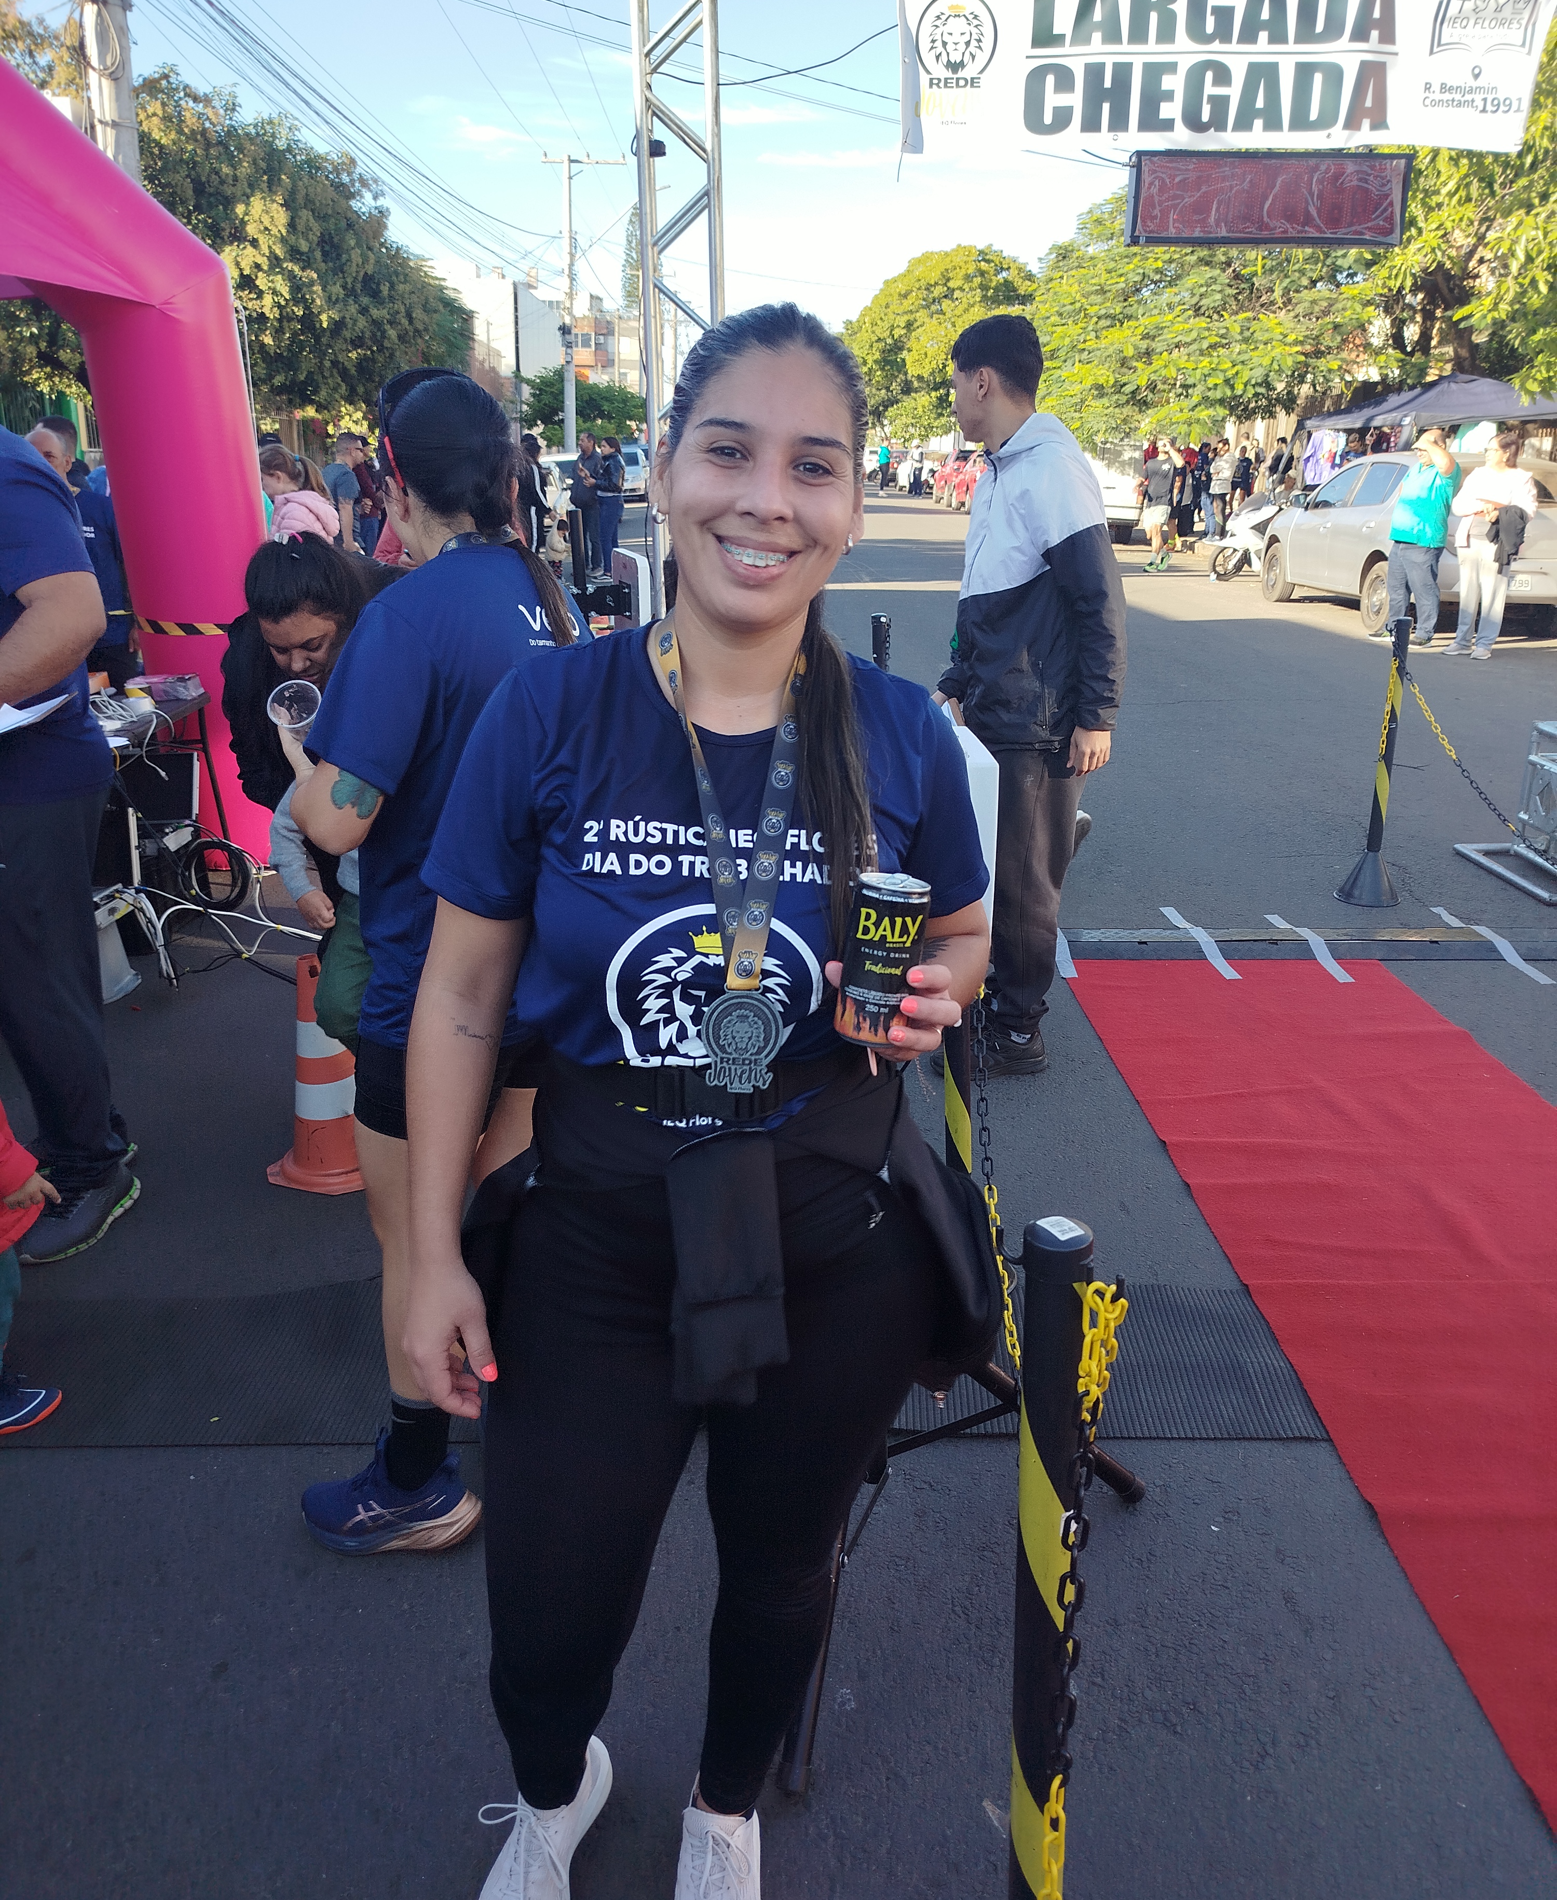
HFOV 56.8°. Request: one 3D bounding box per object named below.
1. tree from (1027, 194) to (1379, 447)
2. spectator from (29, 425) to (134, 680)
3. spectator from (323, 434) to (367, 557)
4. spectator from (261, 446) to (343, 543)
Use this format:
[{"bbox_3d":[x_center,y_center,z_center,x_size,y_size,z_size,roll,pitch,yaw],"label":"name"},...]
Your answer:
[{"bbox_3d":[7.350,-10.070,25.078,6.200,5.500,6.200,0,19,0],"label":"tree"},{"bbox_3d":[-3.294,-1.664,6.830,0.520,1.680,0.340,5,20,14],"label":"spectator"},{"bbox_3d":[-3.819,-3.691,12.690,0.360,1.700,0.500,-8,20,-21],"label":"spectator"},{"bbox_3d":[-2.130,-1.466,6.588,0.360,1.580,0.460,14,24,34],"label":"spectator"}]

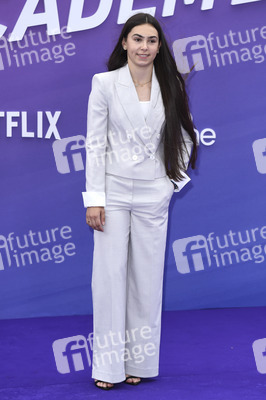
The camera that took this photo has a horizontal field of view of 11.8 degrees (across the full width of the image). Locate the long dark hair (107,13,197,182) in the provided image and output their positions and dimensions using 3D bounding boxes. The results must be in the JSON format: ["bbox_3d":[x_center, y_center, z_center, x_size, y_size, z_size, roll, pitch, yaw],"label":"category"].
[{"bbox_3d":[0.083,-0.460,5.780,0.380,0.750,0.280,-1,6,-6],"label":"long dark hair"}]

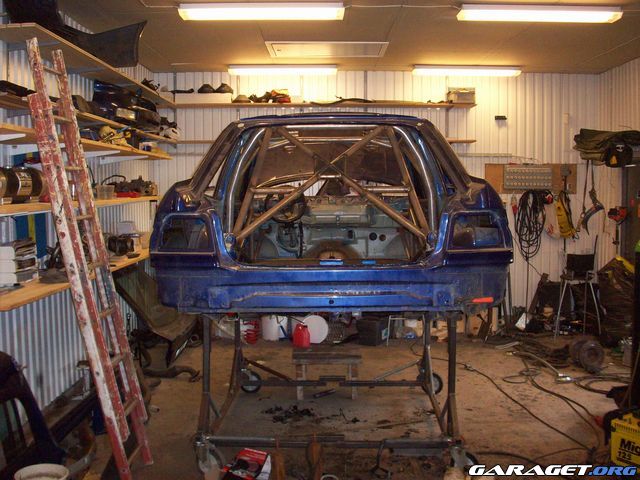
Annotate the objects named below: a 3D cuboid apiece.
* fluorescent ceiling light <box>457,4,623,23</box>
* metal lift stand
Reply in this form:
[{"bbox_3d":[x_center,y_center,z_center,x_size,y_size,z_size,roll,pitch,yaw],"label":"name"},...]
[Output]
[{"bbox_3d":[1.652,-1.711,5.189,1.240,0.090,0.190,0,5,1],"label":"fluorescent ceiling light"},{"bbox_3d":[0.071,0.906,5.175,1.680,1.120,1.740,0,5,1],"label":"metal lift stand"}]

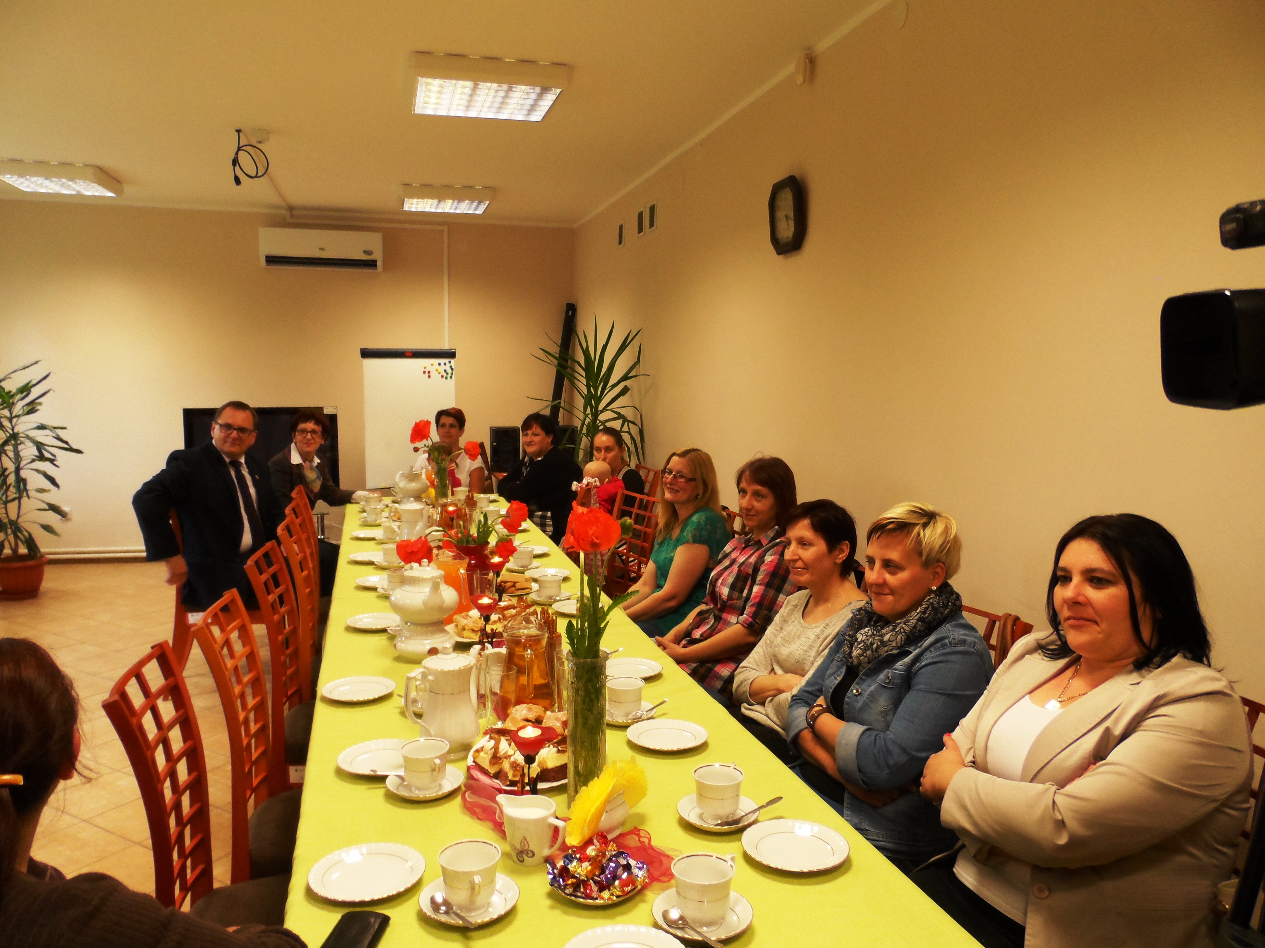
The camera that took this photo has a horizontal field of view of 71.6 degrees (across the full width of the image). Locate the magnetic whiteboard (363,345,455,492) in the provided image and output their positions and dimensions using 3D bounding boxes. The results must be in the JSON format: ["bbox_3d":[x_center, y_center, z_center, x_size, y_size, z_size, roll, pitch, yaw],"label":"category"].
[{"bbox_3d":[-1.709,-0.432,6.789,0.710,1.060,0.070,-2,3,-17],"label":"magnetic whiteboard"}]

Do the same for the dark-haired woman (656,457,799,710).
[{"bbox_3d":[0.205,0.562,2.729,0.710,1.240,0.500,-3,7,-24],"label":"dark-haired woman"}]

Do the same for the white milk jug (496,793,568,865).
[{"bbox_3d":[-0.158,0.559,1.372,0.122,0.091,0.080,3,7,23],"label":"white milk jug"}]

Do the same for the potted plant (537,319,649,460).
[{"bbox_3d":[-0.268,-0.105,5.801,0.760,1.850,0.760,-2,7,-17],"label":"potted plant"}]

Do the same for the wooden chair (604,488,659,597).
[{"bbox_3d":[-0.186,0.572,3.961,0.500,0.960,0.410,-3,7,-24],"label":"wooden chair"}]

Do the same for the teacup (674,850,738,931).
[{"bbox_3d":[0.103,0.576,1.205,0.084,0.076,0.103,6,9,43],"label":"teacup"}]

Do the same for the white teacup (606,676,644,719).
[{"bbox_3d":[-0.020,0.491,1.915,0.084,0.075,0.103,-7,10,-45],"label":"white teacup"}]

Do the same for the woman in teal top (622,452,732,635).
[{"bbox_3d":[0.045,0.532,3.100,0.740,1.231,0.480,-4,8,-29],"label":"woman in teal top"}]

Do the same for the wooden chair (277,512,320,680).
[{"bbox_3d":[-1.007,0.647,3.242,0.500,0.960,0.410,-1,6,-14],"label":"wooden chair"}]

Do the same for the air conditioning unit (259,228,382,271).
[{"bbox_3d":[-2.516,-1.812,7.130,0.925,0.310,0.220,-2,6,-17],"label":"air conditioning unit"}]

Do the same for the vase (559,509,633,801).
[{"bbox_3d":[-0.068,0.318,1.525,0.135,0.535,0.125,-2,7,-17],"label":"vase"}]

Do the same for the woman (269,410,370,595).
[{"bbox_3d":[-1.688,0.311,4.743,0.560,1.300,0.780,-4,7,-31],"label":"woman"}]

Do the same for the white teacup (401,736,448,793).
[{"bbox_3d":[-0.358,0.512,1.526,0.085,0.070,0.100,-3,7,-24],"label":"white teacup"}]

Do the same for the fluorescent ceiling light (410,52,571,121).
[{"bbox_3d":[-0.670,-1.734,3.980,0.645,0.085,0.620,-2,6,-17],"label":"fluorescent ceiling light"}]

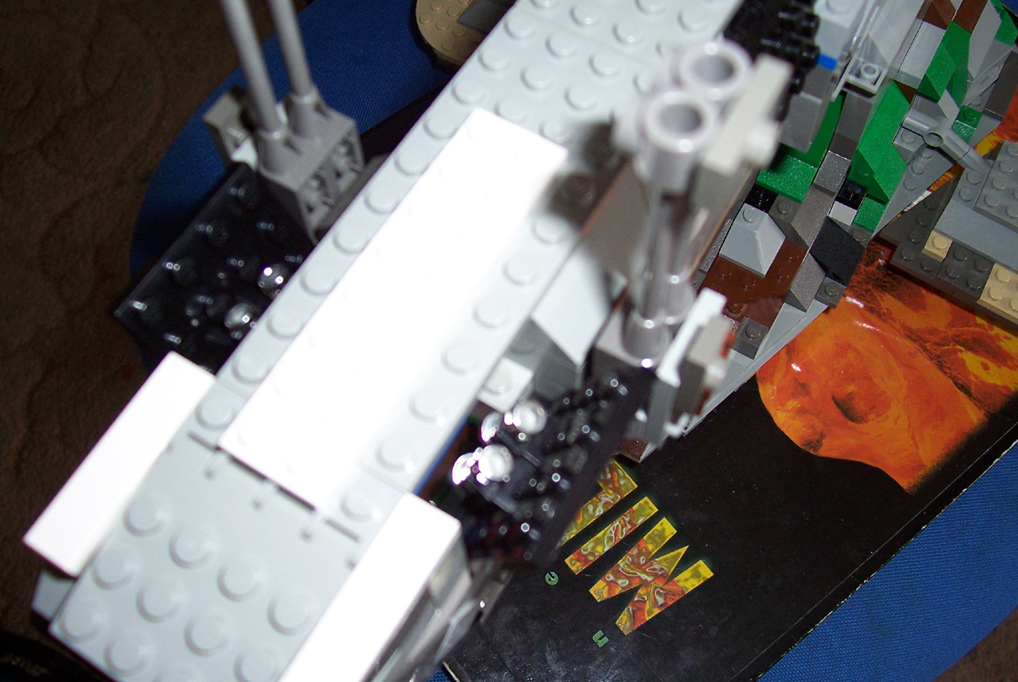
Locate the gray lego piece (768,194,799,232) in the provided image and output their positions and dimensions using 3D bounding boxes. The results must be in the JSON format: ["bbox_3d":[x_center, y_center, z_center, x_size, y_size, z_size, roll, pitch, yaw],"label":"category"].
[{"bbox_3d":[0.087,-0.040,0.308,0.009,0.011,0.009,27,70,12],"label":"gray lego piece"}]

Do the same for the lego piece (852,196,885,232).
[{"bbox_3d":[0.126,-0.047,0.335,0.008,0.010,0.013,27,69,15],"label":"lego piece"}]

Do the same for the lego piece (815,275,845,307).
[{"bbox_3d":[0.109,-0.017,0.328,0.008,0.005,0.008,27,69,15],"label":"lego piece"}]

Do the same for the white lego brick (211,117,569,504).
[{"bbox_3d":[-0.015,-0.007,0.136,0.016,0.005,0.064,28,67,13],"label":"white lego brick"}]

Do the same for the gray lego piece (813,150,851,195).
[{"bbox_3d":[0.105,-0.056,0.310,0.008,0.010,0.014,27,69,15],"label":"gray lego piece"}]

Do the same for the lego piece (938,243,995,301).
[{"bbox_3d":[0.159,-0.024,0.336,0.016,0.005,0.016,29,70,16],"label":"lego piece"}]

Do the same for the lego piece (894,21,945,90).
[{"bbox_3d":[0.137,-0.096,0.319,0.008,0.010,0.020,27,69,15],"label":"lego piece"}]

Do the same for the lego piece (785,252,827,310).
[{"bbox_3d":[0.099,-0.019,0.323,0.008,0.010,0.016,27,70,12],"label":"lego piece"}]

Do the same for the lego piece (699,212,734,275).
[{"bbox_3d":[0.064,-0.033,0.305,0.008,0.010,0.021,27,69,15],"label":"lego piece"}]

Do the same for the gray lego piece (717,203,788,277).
[{"bbox_3d":[0.077,-0.032,0.304,0.016,0.011,0.016,27,69,15],"label":"gray lego piece"}]

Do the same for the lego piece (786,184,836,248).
[{"bbox_3d":[0.096,-0.040,0.308,0.008,0.010,0.016,27,70,12],"label":"lego piece"}]

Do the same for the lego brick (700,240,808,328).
[{"bbox_3d":[0.078,-0.021,0.308,0.024,0.007,0.034,27,70,12],"label":"lego brick"}]

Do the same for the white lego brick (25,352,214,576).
[{"bbox_3d":[-0.053,0.018,0.138,0.008,0.010,0.032,27,70,12],"label":"white lego brick"}]

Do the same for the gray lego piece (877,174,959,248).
[{"bbox_3d":[0.151,-0.050,0.355,0.016,0.005,0.041,27,70,12],"label":"gray lego piece"}]

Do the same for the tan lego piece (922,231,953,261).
[{"bbox_3d":[0.154,-0.034,0.345,0.008,0.005,0.008,27,70,12],"label":"tan lego piece"}]

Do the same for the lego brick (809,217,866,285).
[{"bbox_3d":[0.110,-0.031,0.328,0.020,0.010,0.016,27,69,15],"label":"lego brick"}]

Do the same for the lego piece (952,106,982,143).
[{"bbox_3d":[0.171,-0.080,0.363,0.008,0.011,0.015,27,70,12],"label":"lego piece"}]

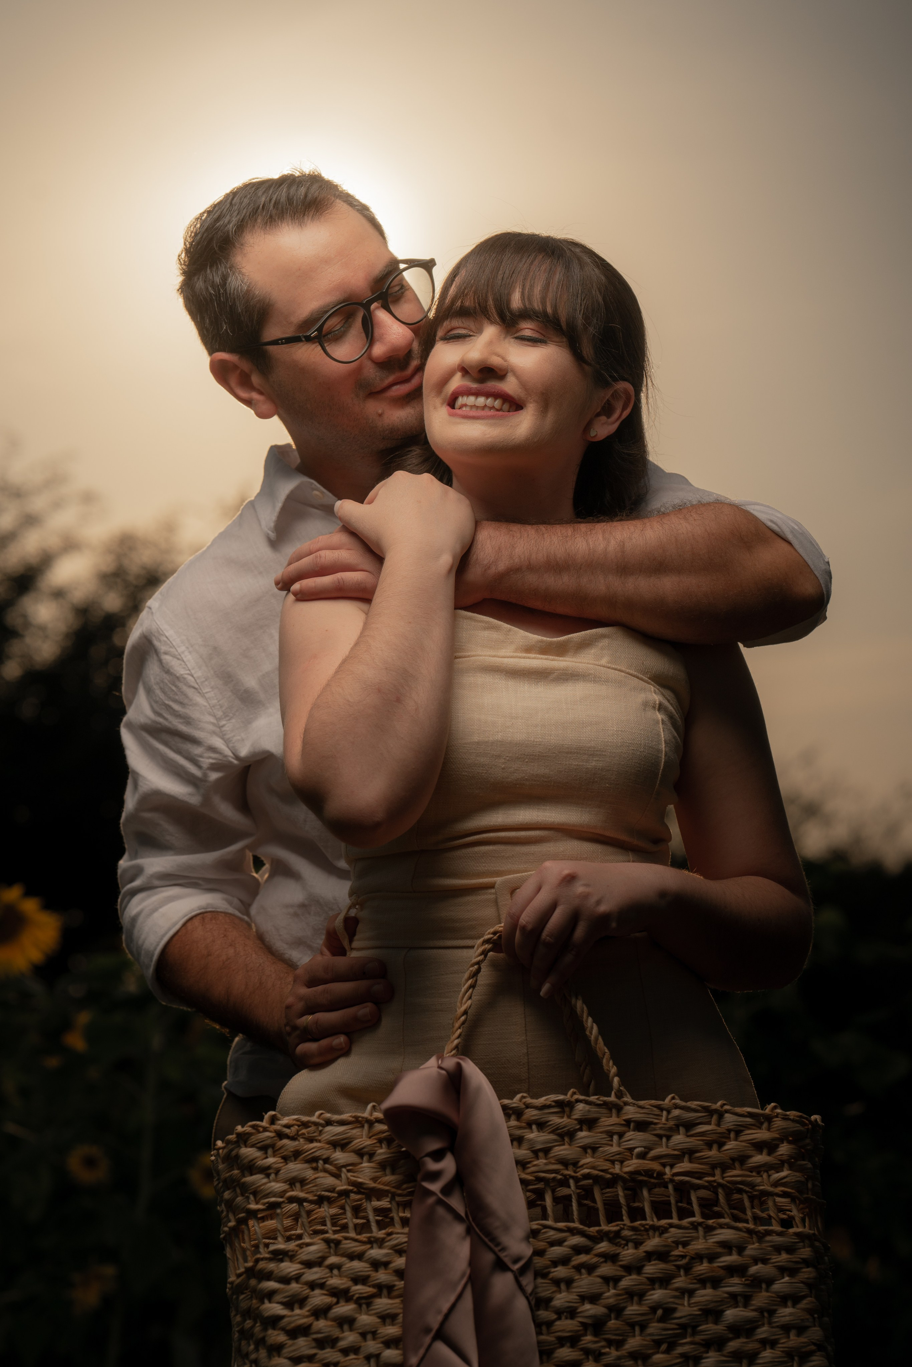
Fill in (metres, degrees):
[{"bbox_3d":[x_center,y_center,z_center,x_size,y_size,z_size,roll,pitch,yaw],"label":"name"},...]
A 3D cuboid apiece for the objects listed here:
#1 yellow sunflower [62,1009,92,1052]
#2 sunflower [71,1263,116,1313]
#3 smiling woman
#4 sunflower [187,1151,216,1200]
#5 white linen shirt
[{"bbox_3d":[-0.810,0.742,6.900,0.075,0.095,0.050,-3,-10,20],"label":"yellow sunflower"},{"bbox_3d":[-0.774,1.295,6.900,0.100,0.105,0.055,0,-9,0],"label":"sunflower"},{"bbox_3d":[0.075,0.420,2.670,0.480,1.630,0.400,0,-9,0],"label":"smiling woman"},{"bbox_3d":[-0.530,1.051,6.900,0.100,0.105,0.045,-1,-9,5],"label":"sunflower"},{"bbox_3d":[0.016,0.077,2.880,0.630,0.610,0.400,2,-9,-12],"label":"white linen shirt"}]

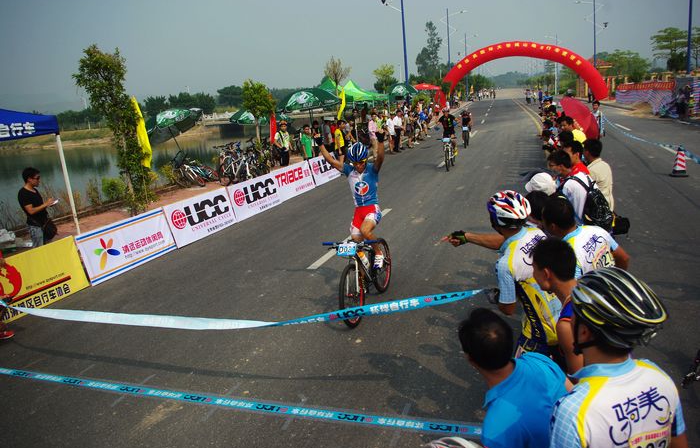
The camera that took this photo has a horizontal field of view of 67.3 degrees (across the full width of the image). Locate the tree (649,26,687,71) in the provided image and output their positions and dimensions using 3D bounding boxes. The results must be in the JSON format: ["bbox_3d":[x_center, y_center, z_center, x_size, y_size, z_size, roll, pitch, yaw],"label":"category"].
[{"bbox_3d":[24.618,-12.246,40.563,3.200,5.700,3.200,0,14,21],"label":"tree"}]

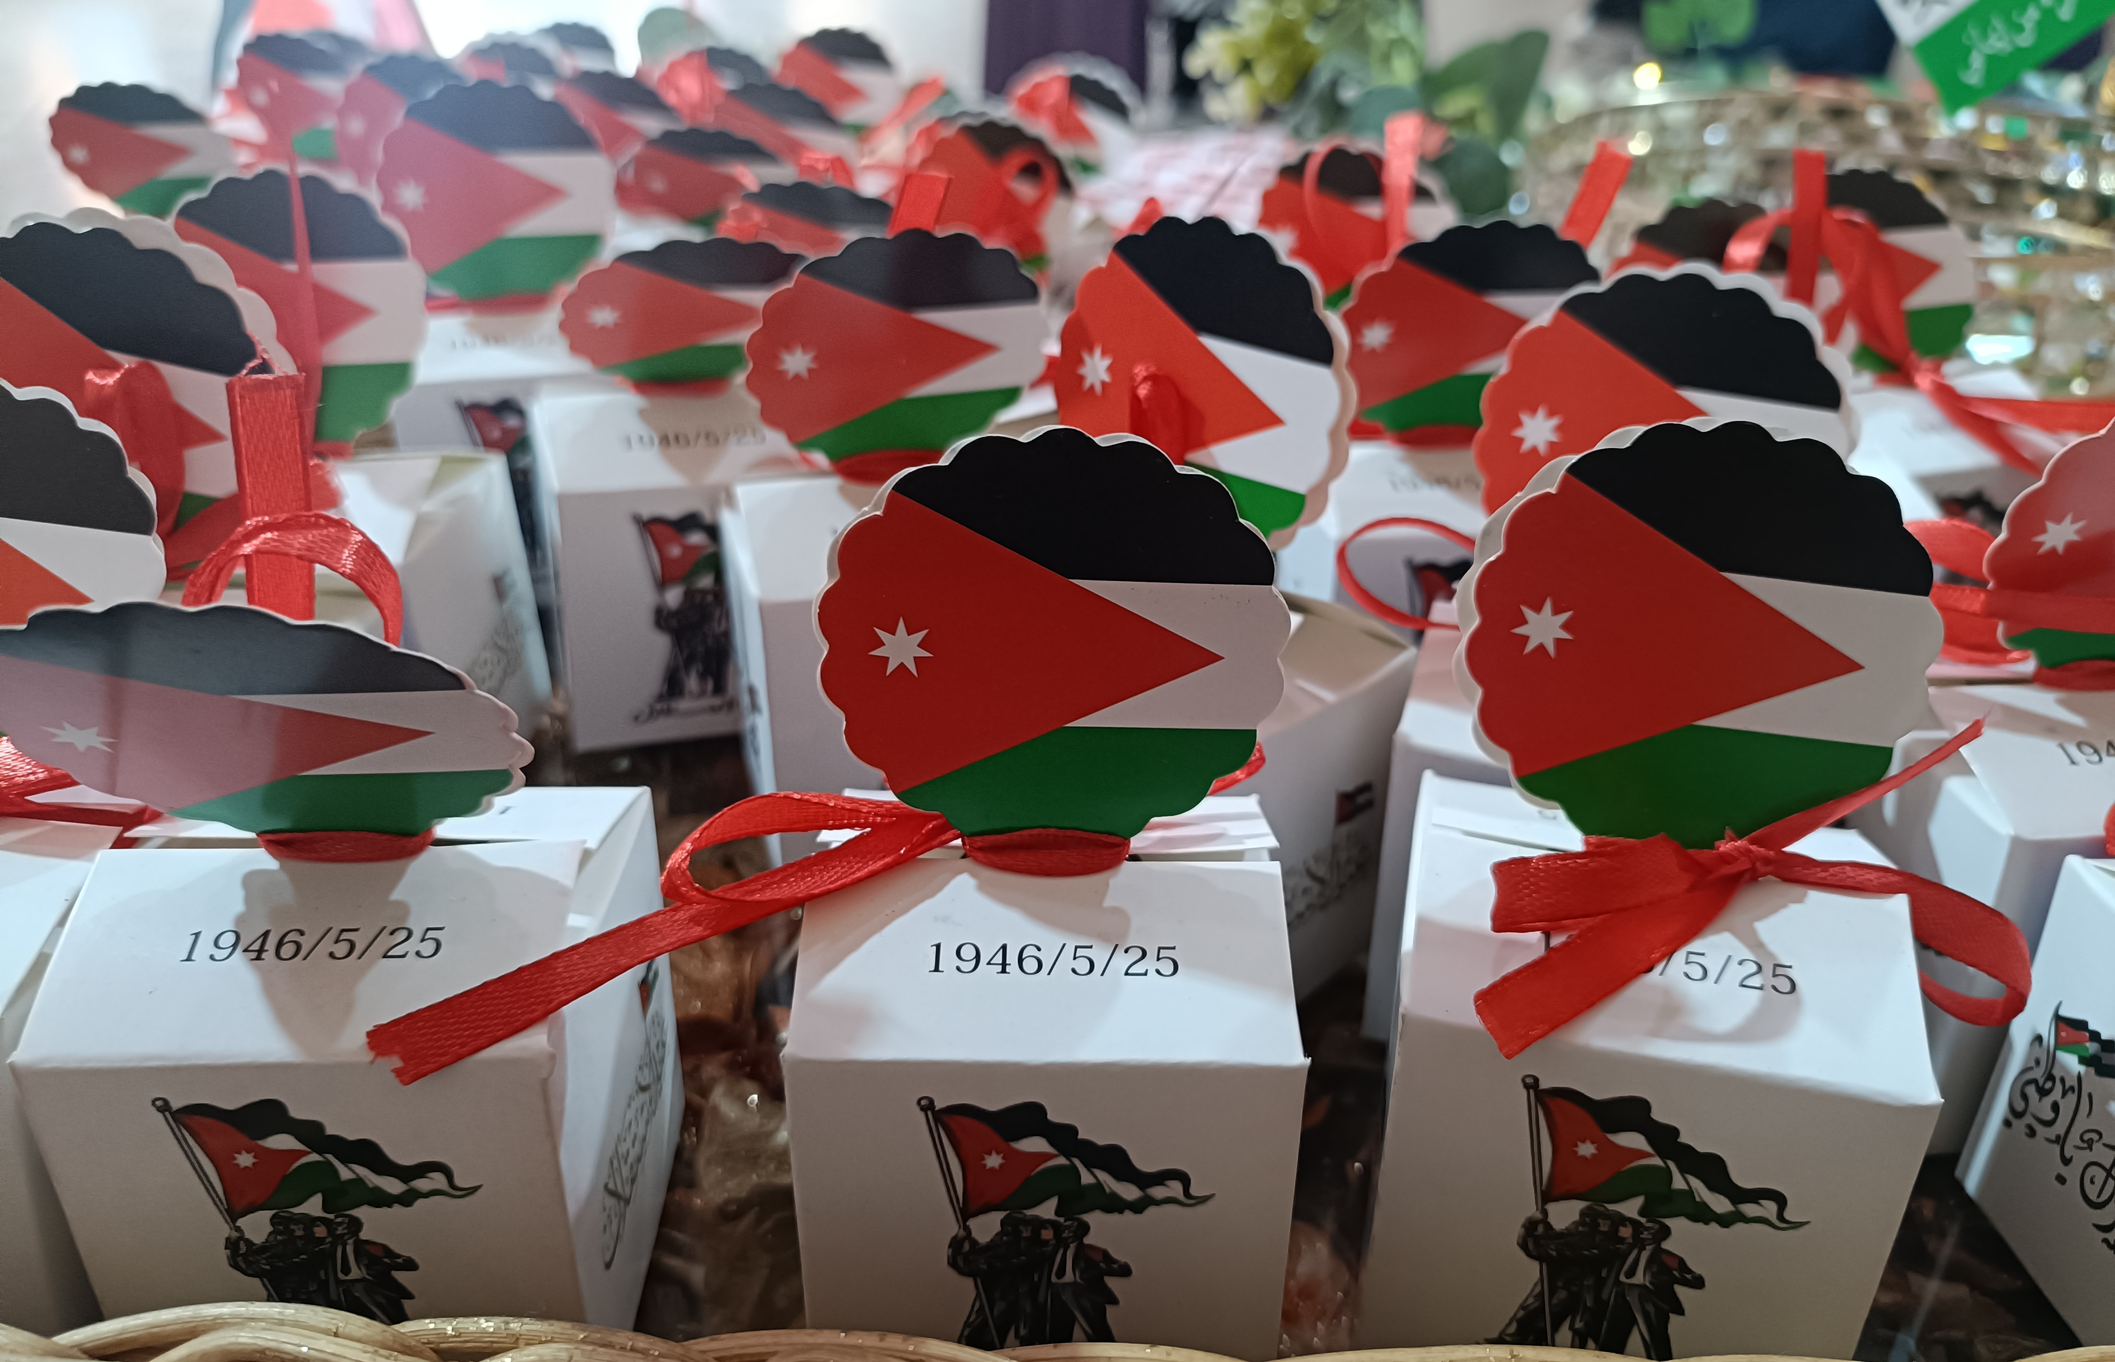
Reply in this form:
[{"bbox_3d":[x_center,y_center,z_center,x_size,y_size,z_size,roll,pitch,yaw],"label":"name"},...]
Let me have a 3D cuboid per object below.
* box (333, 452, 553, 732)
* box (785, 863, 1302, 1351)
[{"bbox_3d":[-0.136,-0.010,0.289,0.054,0.065,0.052,0,28,0],"label":"box"},{"bbox_3d":[-0.001,0.049,0.192,0.054,0.065,0.052,1,27,1],"label":"box"}]

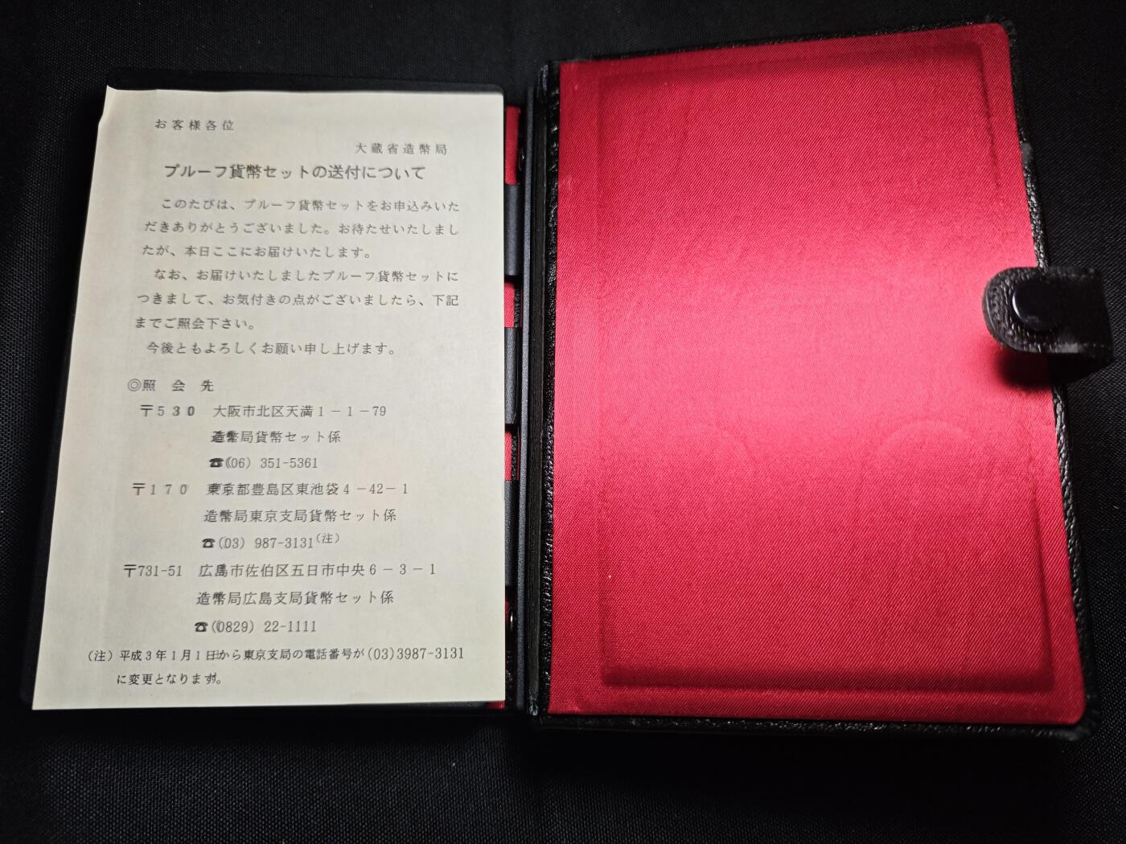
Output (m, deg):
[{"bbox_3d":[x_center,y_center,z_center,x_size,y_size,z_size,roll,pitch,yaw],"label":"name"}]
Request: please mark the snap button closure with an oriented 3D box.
[{"bbox_3d":[0.095,-0.024,0.157,0.011,0.003,0.011,0,78,-3],"label":"snap button closure"}]

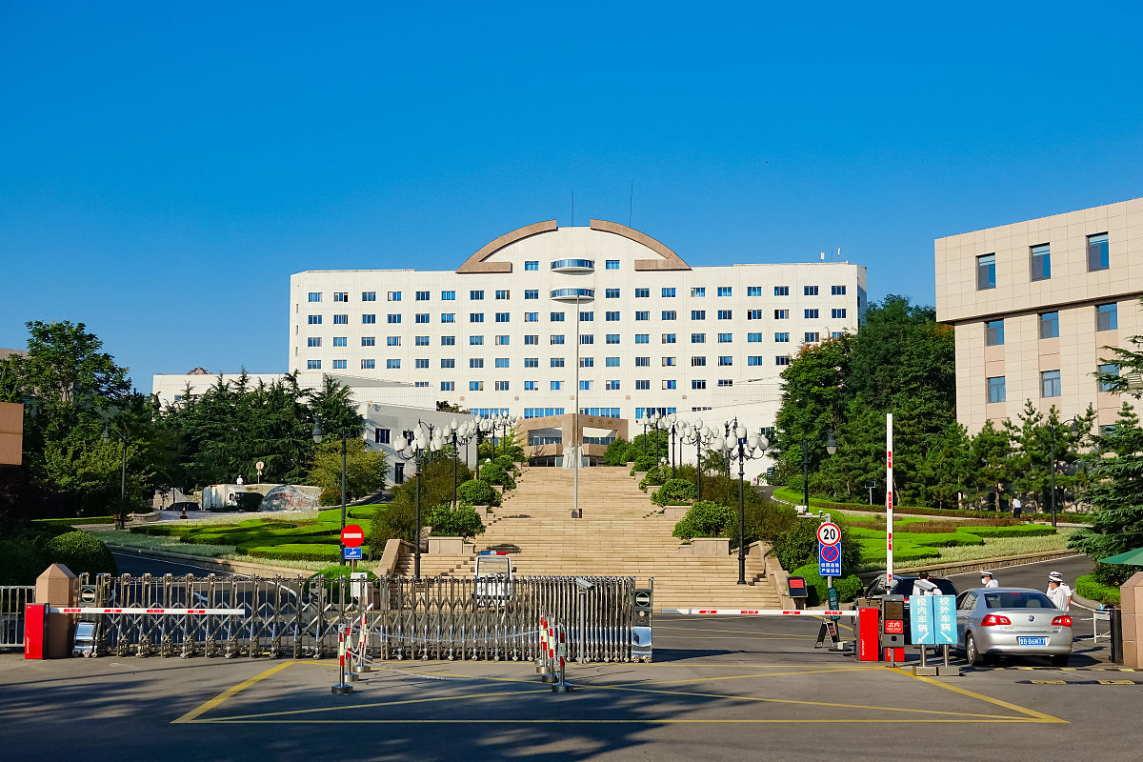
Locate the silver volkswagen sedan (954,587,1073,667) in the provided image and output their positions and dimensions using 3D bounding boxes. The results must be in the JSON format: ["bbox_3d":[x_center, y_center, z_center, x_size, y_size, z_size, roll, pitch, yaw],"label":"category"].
[{"bbox_3d":[8.319,4.713,26.634,1.770,1.460,4.540,0,-7,2],"label":"silver volkswagen sedan"}]

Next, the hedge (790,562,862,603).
[{"bbox_3d":[9.202,7.344,49.300,2.700,1.600,1.900,0,-7,0],"label":"hedge"}]

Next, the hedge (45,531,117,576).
[{"bbox_3d":[-16.872,6.411,47.000,2.500,2.400,2.500,0,-7,0],"label":"hedge"}]

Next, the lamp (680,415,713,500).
[{"bbox_3d":[6.218,4.784,66.840,1.900,5.920,1.900,0,-7,0],"label":"lamp"}]

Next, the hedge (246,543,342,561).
[{"bbox_3d":[-11.894,7.452,59.500,4.600,0.650,2.600,0,-7,0],"label":"hedge"}]

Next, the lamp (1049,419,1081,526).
[{"bbox_3d":[27.235,4.970,75.500,1.680,6.281,0.450,0,-7,0],"label":"lamp"}]

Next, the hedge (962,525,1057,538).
[{"bbox_3d":[22.443,7.693,70.000,4.900,0.650,2.400,1,-7,-12],"label":"hedge"}]

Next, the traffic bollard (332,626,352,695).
[{"bbox_3d":[-3.490,4.233,20.857,0.320,1.000,0.320,0,-7,0],"label":"traffic bollard"}]

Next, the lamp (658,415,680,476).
[{"bbox_3d":[6.370,4.995,85.078,1.920,5.956,1.920,0,-7,0],"label":"lamp"}]

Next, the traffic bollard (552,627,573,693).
[{"bbox_3d":[-0.131,4.231,20.857,0.320,1.000,0.320,0,-7,0],"label":"traffic bollard"}]

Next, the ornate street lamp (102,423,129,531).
[{"bbox_3d":[-26.359,5.497,79.000,1.500,6.167,0.450,0,-7,0],"label":"ornate street lamp"}]

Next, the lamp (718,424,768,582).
[{"bbox_3d":[6.238,4.502,50.341,1.900,5.930,1.900,0,-7,0],"label":"lamp"}]

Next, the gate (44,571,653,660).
[{"bbox_3d":[-4.148,4.625,26.600,11.300,1.630,0.600,0,-7,2],"label":"gate"}]

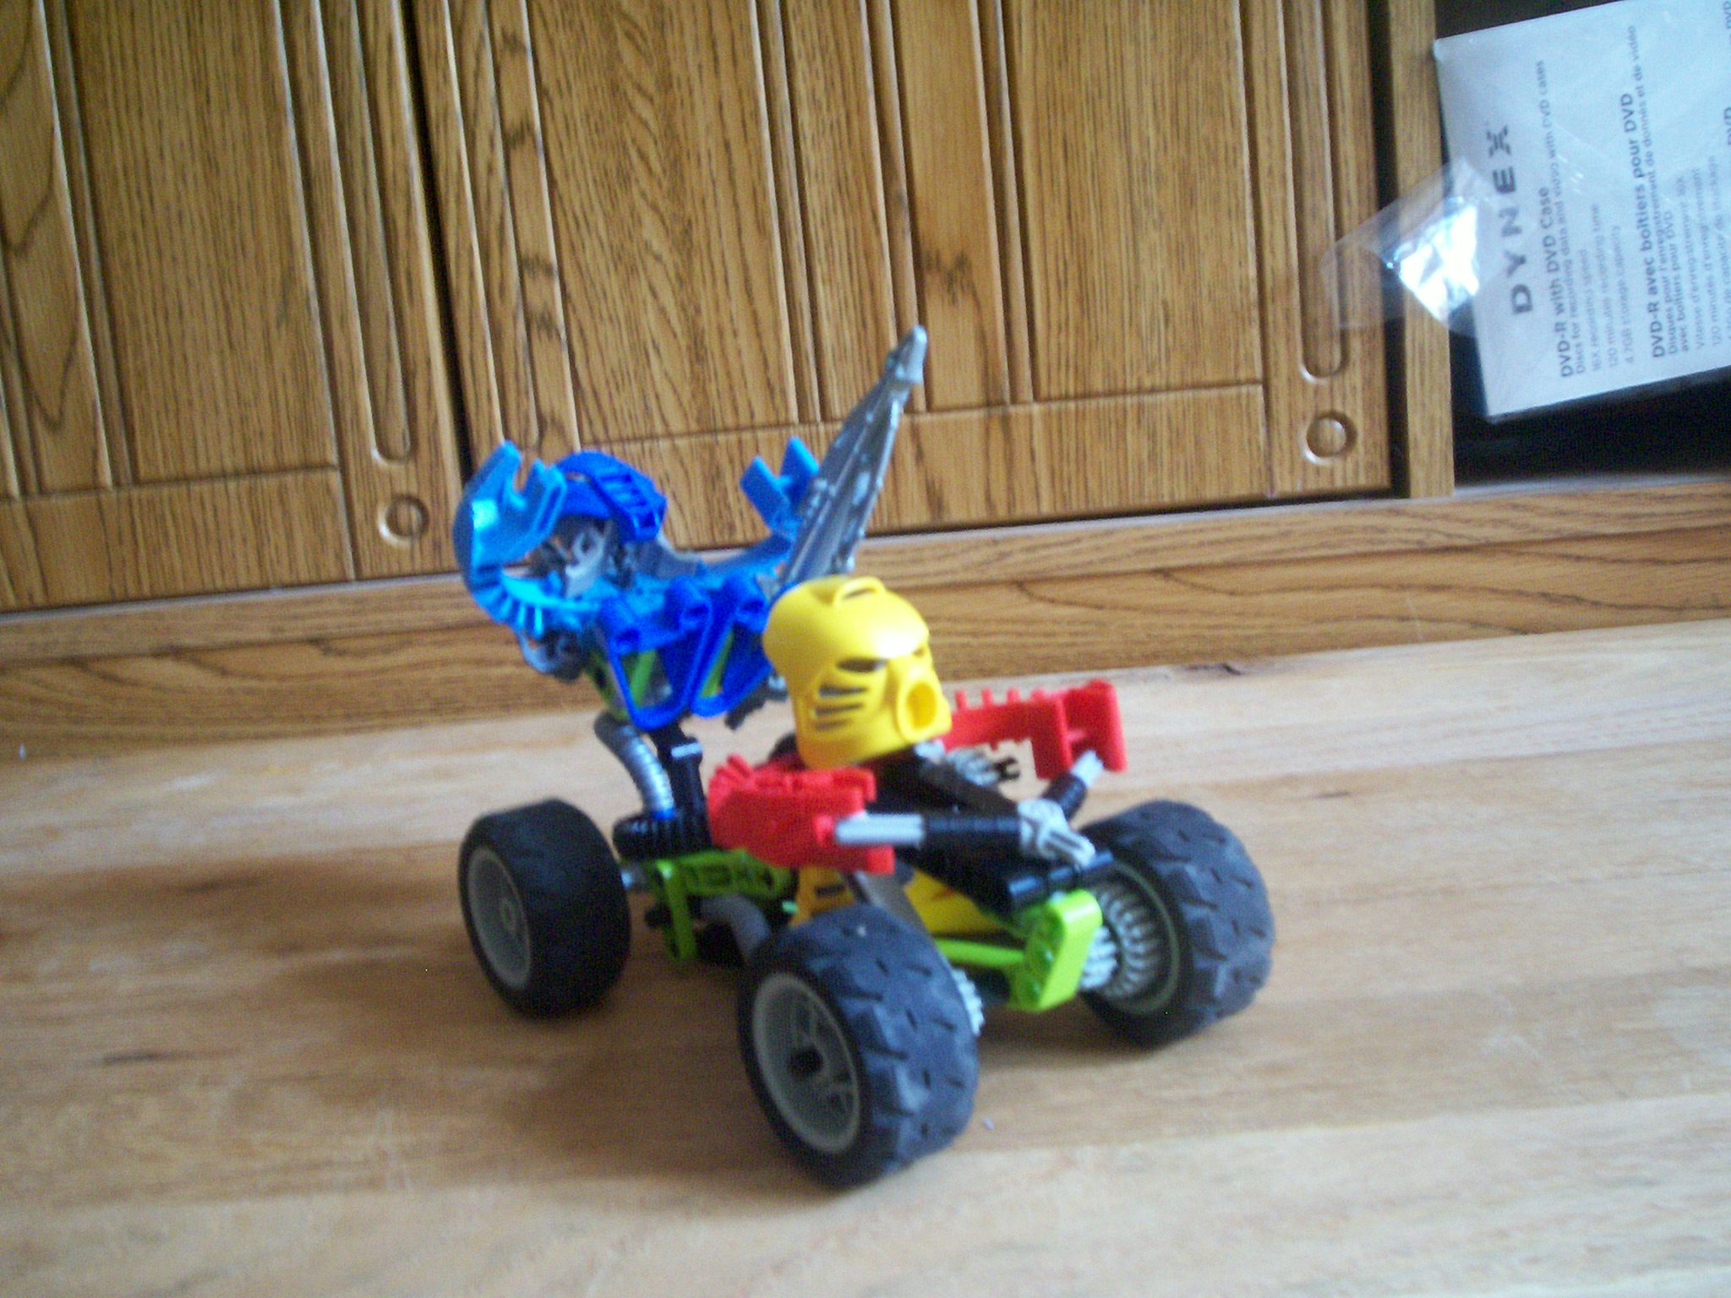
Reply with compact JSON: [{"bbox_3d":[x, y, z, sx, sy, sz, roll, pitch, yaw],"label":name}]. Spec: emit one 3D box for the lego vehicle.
[{"bbox_3d":[-0.014,0.008,0.354,0.098,0.135,0.168,-12,11,-36],"label":"lego vehicle"}]

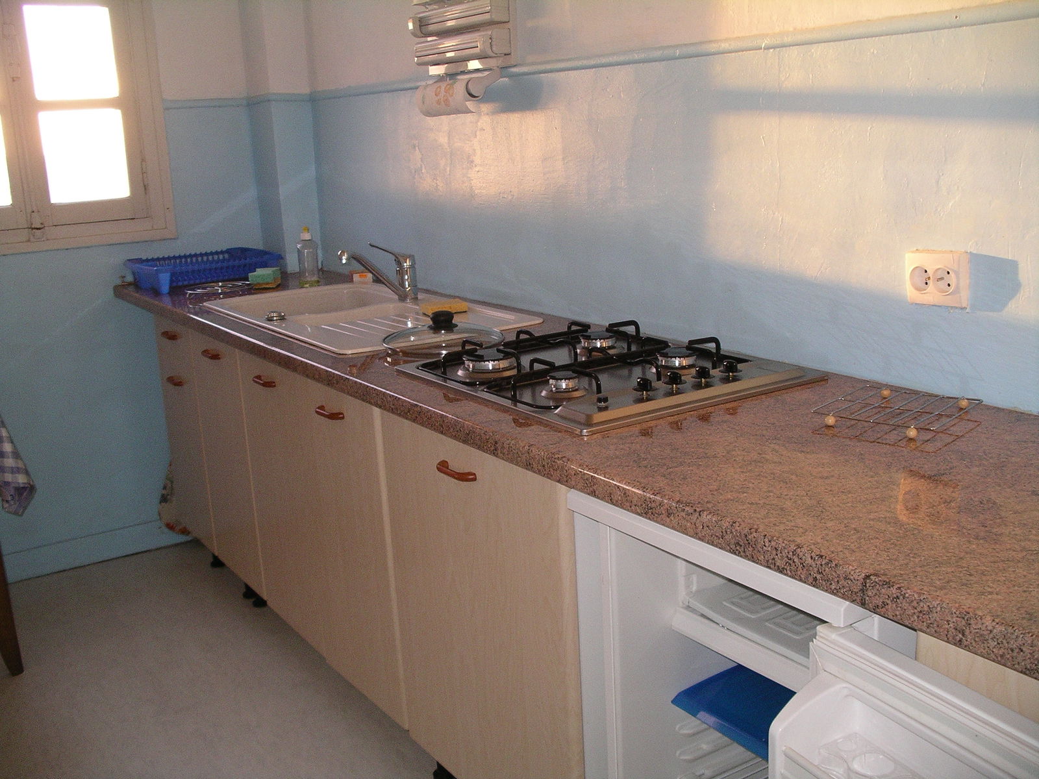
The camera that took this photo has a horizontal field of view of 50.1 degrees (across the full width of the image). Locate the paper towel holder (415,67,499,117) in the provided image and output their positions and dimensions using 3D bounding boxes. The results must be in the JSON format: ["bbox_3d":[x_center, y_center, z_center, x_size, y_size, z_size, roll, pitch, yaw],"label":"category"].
[{"bbox_3d":[-0.145,-0.718,2.693,0.120,0.101,0.240,-11,16,-31],"label":"paper towel holder"}]

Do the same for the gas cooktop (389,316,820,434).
[{"bbox_3d":[0.141,-0.051,1.995,0.507,0.060,0.600,-11,16,-31],"label":"gas cooktop"}]

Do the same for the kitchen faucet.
[{"bbox_3d":[-0.364,-0.302,2.889,0.210,0.160,0.050,-11,16,-31],"label":"kitchen faucet"}]

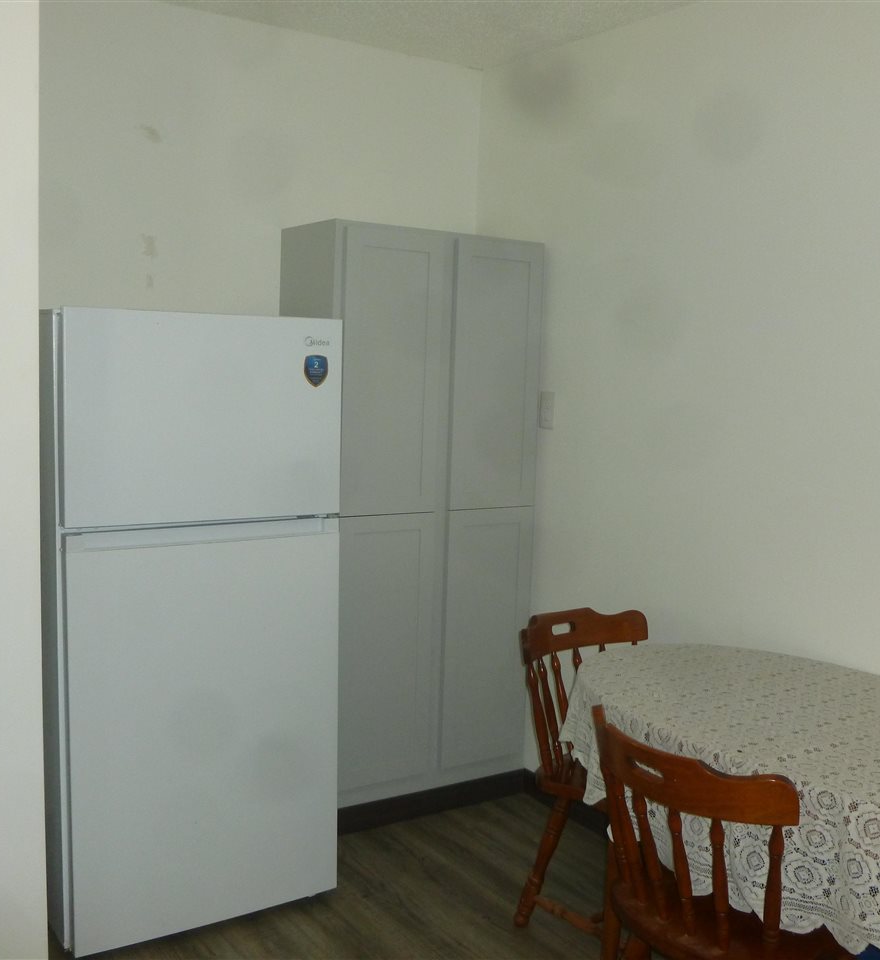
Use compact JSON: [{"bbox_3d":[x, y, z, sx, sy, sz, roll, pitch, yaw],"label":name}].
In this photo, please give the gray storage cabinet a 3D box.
[{"bbox_3d":[-0.108,0.135,3.397,0.757,1.838,0.388,-2,7,-33],"label":"gray storage cabinet"}]

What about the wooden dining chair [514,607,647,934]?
[{"bbox_3d":[0.465,0.768,2.582,0.450,0.825,0.510,-3,8,-36],"label":"wooden dining chair"}]

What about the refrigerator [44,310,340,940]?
[{"bbox_3d":[-0.738,0.349,2.766,0.690,1.550,0.695,-2,7,-33],"label":"refrigerator"}]

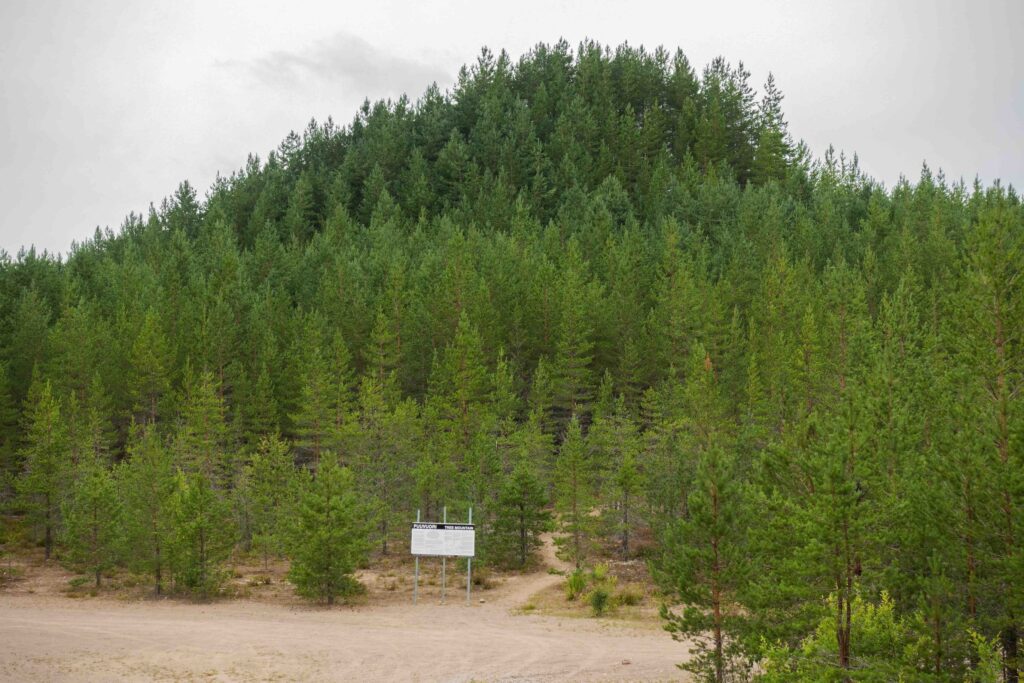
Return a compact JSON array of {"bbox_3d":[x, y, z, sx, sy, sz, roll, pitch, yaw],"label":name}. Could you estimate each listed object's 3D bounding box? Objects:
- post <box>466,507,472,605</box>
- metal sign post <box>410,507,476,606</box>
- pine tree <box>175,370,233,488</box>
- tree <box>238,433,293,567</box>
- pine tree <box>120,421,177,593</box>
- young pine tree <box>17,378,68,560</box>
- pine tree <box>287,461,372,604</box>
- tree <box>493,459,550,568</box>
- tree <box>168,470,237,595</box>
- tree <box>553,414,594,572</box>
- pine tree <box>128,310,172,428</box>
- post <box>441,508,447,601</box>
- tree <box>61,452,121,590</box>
[{"bbox_3d":[-1.281,6.471,60.000,0.065,2.938,0.065,0,-2,0],"label":"post"},{"bbox_3d":[-2.064,6.463,60.000,1.943,2.983,0.120,0,-2,0],"label":"metal sign post"},{"bbox_3d":[-12.508,4.434,81.000,2.359,6.508,2.359,0,-2,0],"label":"pine tree"},{"bbox_3d":[-9.000,5.811,73.000,2.126,4.802,2.126,0,-2,0],"label":"tree"},{"bbox_3d":[-12.044,5.551,65.800,1.917,5.617,1.917,0,-1,0],"label":"pine tree"},{"bbox_3d":[-17.410,4.701,74.000,2.007,6.801,2.007,0,-2,0],"label":"young pine tree"},{"bbox_3d":[-5.847,6.120,63.800,2.755,4.614,2.755,0,-1,0],"label":"pine tree"},{"bbox_3d":[0.339,6.097,71.000,2.032,3.851,2.032,0,-2,0],"label":"tree"},{"bbox_3d":[-10.120,6.290,64.900,2.151,4.172,2.151,0,-1,0],"label":"tree"},{"bbox_3d":[2.269,5.446,72.300,1.452,5.591,1.452,0,-1,0],"label":"tree"},{"bbox_3d":[-17.112,2.785,94.000,2.266,8.497,2.266,0,-2,0],"label":"pine tree"},{"bbox_3d":[-2.159,6.824,63.500,0.070,3.093,0.070,1,-1,0],"label":"post"},{"bbox_3d":[-14.212,6.050,67.300,2.095,4.596,2.095,0,-1,0],"label":"tree"}]

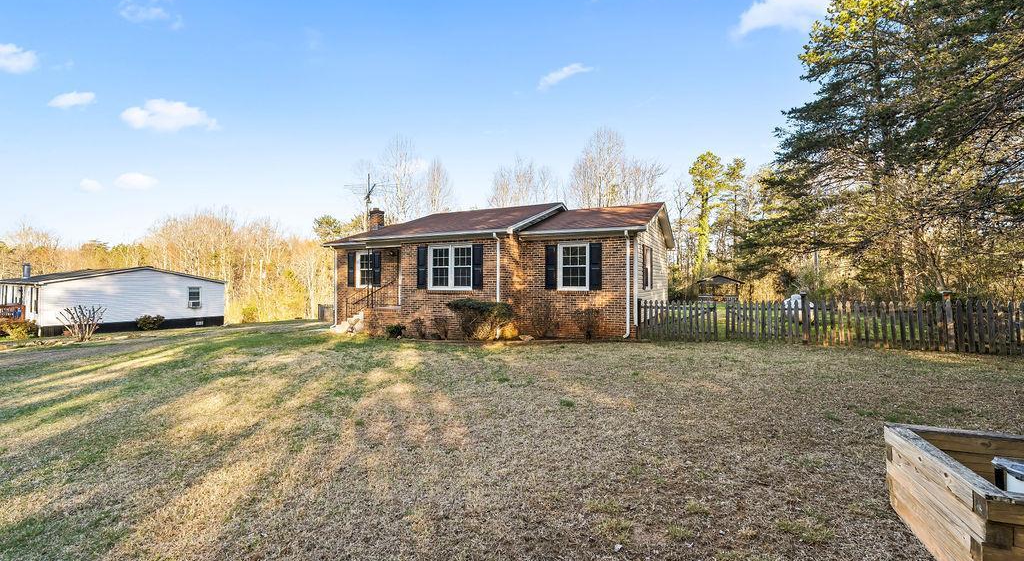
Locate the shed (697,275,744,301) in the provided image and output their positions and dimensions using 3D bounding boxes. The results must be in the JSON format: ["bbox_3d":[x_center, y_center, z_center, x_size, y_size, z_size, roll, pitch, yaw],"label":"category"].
[{"bbox_3d":[18.600,0.760,35.500,3.900,2.650,3.800,0,0,27],"label":"shed"}]

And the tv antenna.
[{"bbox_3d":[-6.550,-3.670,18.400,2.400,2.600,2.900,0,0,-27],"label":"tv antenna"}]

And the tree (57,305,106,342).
[{"bbox_3d":[-22.700,2.270,21.000,1.900,1.950,1.850,0,0,27],"label":"tree"}]

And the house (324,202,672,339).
[{"bbox_3d":[-0.600,-0.670,16.000,12.500,4.800,8.500,0,0,27],"label":"house"}]

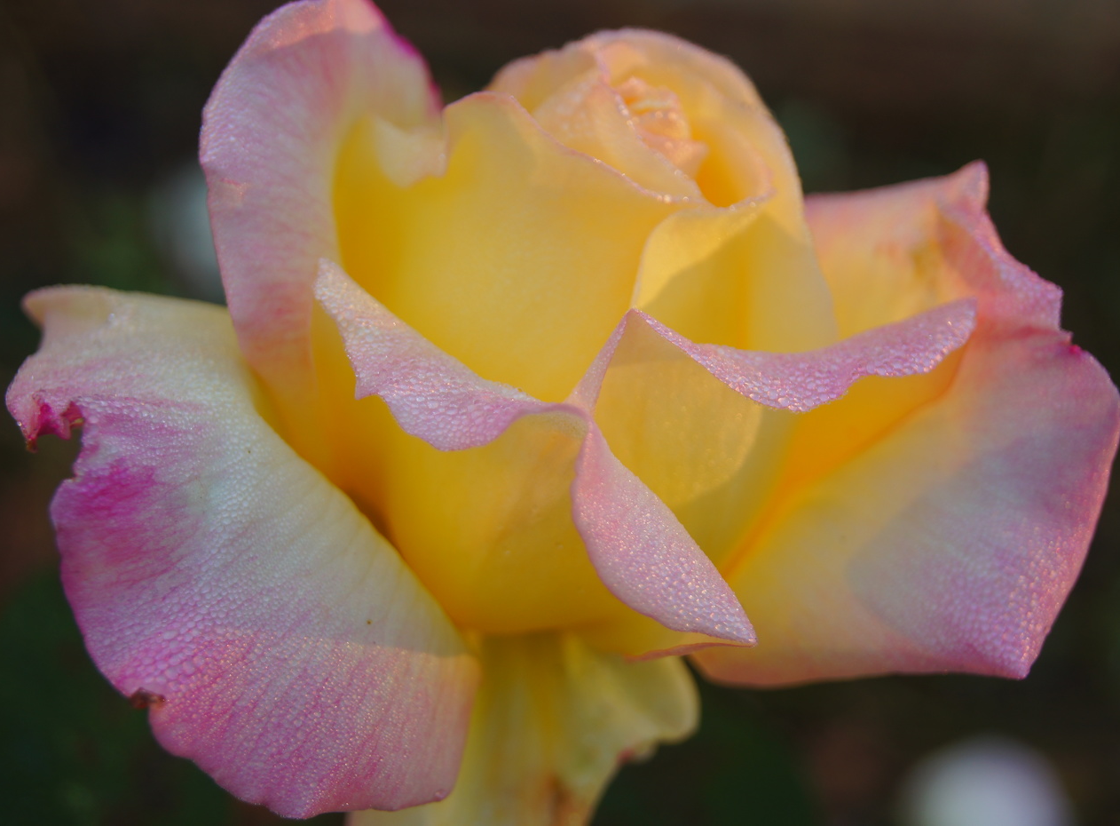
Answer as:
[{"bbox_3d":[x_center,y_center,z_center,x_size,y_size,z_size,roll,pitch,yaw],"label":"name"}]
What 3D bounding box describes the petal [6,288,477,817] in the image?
[{"bbox_3d":[-0.033,0.013,0.293,0.044,0.048,0.026,8,16,29],"label":"petal"}]

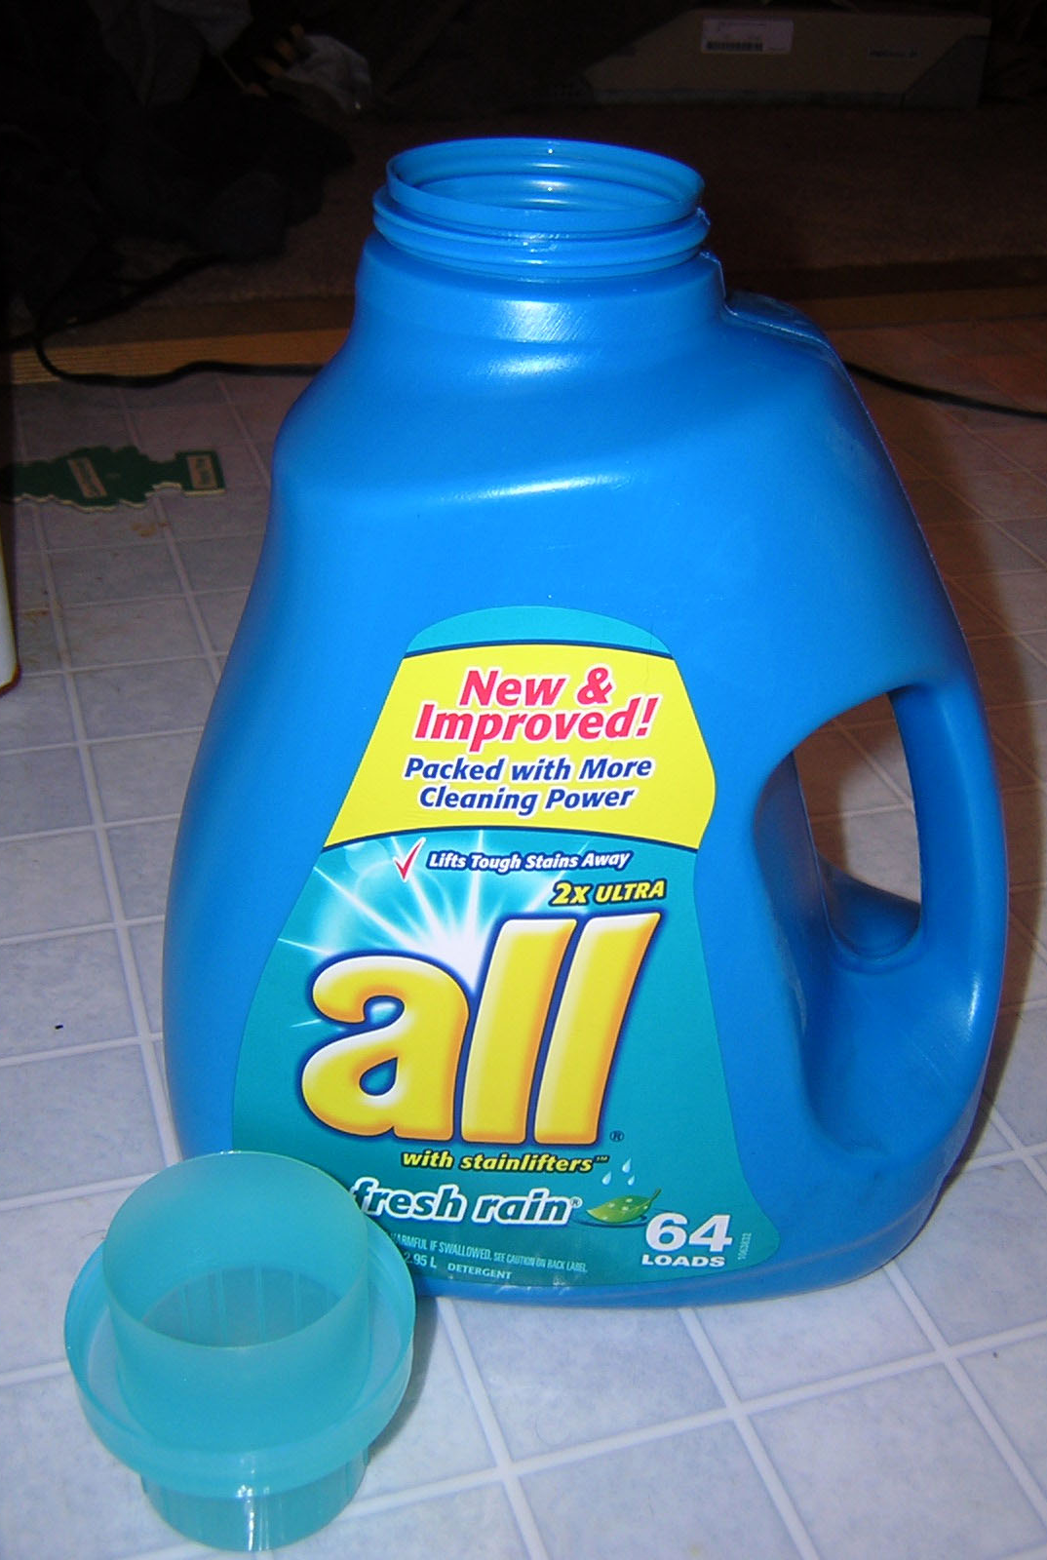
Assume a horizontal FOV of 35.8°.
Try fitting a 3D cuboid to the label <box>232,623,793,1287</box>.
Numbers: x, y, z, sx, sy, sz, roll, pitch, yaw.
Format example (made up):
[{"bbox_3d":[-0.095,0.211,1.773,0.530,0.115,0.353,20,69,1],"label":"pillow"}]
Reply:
[{"bbox_3d":[0.001,0.043,0.350,0.130,0.180,0.013,2,31,-3],"label":"label"}]

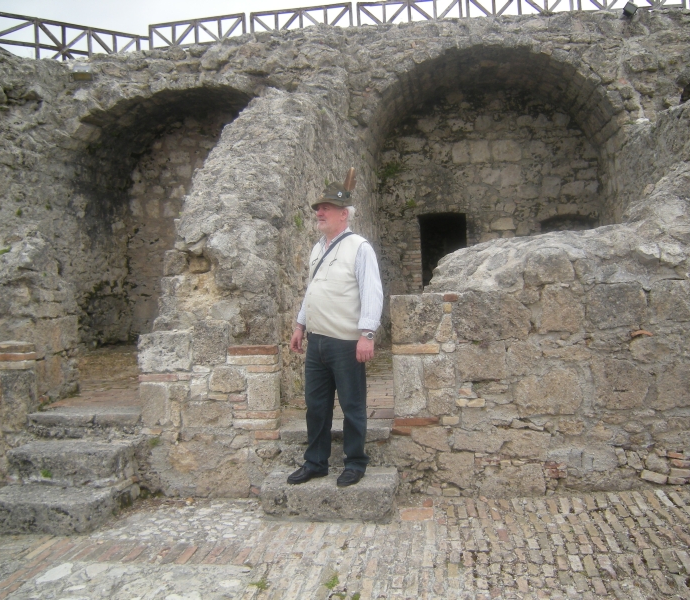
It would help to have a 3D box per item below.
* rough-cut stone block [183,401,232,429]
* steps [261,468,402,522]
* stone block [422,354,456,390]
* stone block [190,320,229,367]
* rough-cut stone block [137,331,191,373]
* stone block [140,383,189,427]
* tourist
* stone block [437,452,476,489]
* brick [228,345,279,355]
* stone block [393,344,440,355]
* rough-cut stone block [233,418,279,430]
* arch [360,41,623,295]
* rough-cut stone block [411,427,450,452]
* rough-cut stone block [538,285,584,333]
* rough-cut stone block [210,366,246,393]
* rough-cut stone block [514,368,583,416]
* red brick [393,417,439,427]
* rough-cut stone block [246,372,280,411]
[{"bbox_3d":[-0.864,0.711,4.175,0.302,0.176,0.220,-2,4,0],"label":"rough-cut stone block"},{"bbox_3d":[-0.072,1.144,3.864,0.754,0.191,0.380,-1,3,5],"label":"steps"},{"bbox_3d":[0.579,0.435,4.108,0.211,0.211,0.200,-2,4,0],"label":"stone block"},{"bbox_3d":[-0.846,0.268,4.178,0.239,0.290,0.220,0,3,0],"label":"stone block"},{"bbox_3d":[-1.135,0.321,4.254,0.328,0.257,0.270,-2,3,6],"label":"rough-cut stone block"},{"bbox_3d":[-1.134,0.651,4.177,0.289,0.279,0.220,0,3,0],"label":"stone block"},{"bbox_3d":[-0.055,0.164,3.769,0.400,1.810,0.560,-6,6,-40],"label":"tourist"},{"bbox_3d":[0.689,1.039,4.060,0.226,0.211,0.200,-2,3,4],"label":"stone block"},{"bbox_3d":[-0.563,0.307,4.073,0.313,0.050,0.160,-1,3,4],"label":"brick"},{"bbox_3d":[0.436,0.296,4.009,0.284,0.056,0.170,-1,3,4],"label":"stone block"},{"bbox_3d":[-0.567,0.783,4.158,0.283,0.070,0.170,0,3,0],"label":"rough-cut stone block"},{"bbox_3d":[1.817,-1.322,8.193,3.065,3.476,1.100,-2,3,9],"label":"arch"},{"bbox_3d":[0.539,0.837,4.049,0.209,0.135,0.200,-1,3,4],"label":"rough-cut stone block"},{"bbox_3d":[1.332,0.043,4.125,0.284,0.297,0.250,-2,4,0],"label":"rough-cut stone block"},{"bbox_3d":[-0.731,0.497,4.174,0.221,0.159,0.190,-2,3,6],"label":"rough-cut stone block"},{"bbox_3d":[1.254,0.560,4.090,0.417,0.282,0.260,-2,3,4],"label":"rough-cut stone block"},{"bbox_3d":[0.450,0.766,4.147,0.289,0.054,0.150,0,3,0],"label":"red brick"},{"bbox_3d":[-0.499,0.564,4.124,0.196,0.231,0.240,-1,3,4],"label":"rough-cut stone block"}]

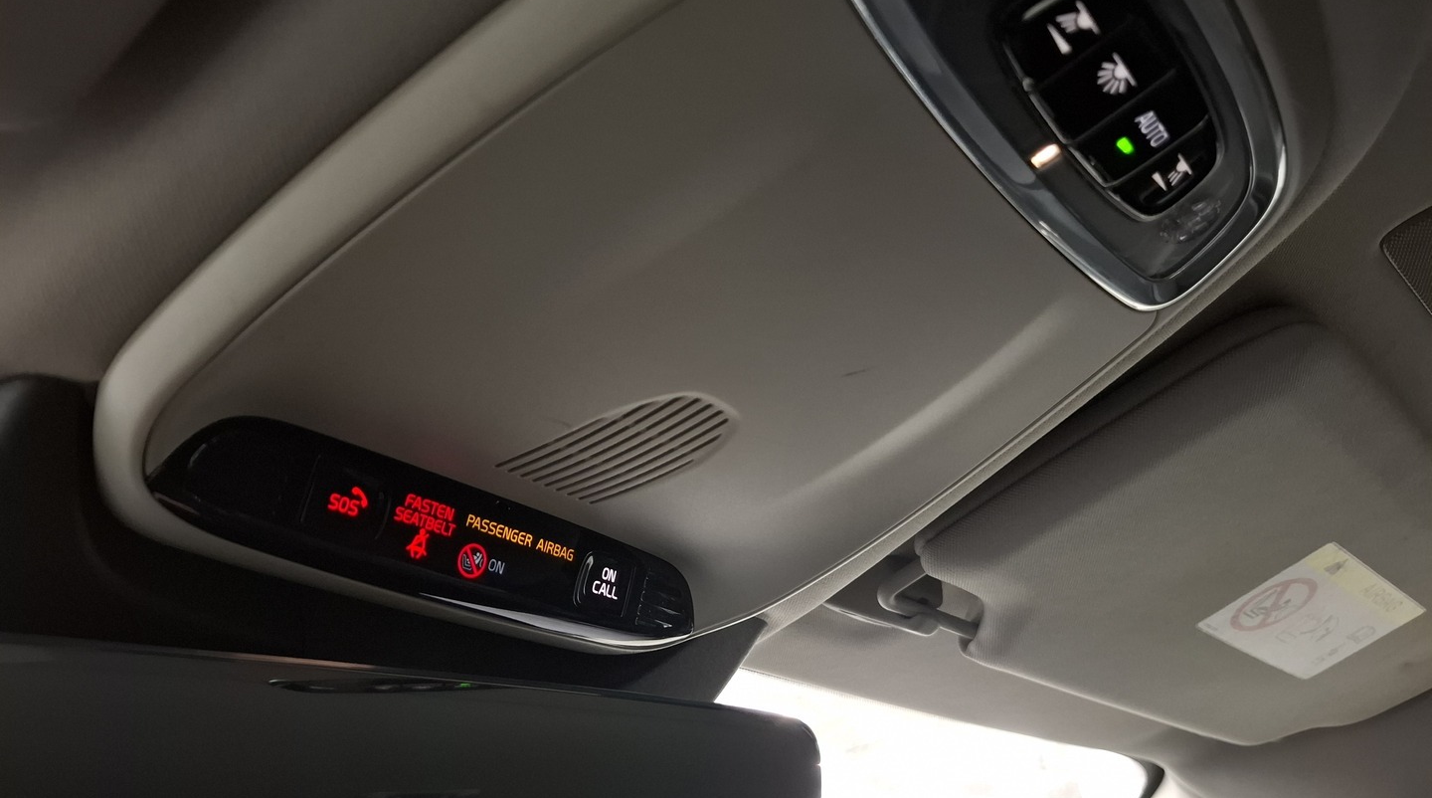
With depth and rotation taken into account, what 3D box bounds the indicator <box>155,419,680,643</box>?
[{"bbox_3d":[-0.074,0.045,0.292,0.023,0.037,0.187,-6,-24,43],"label":"indicator"}]

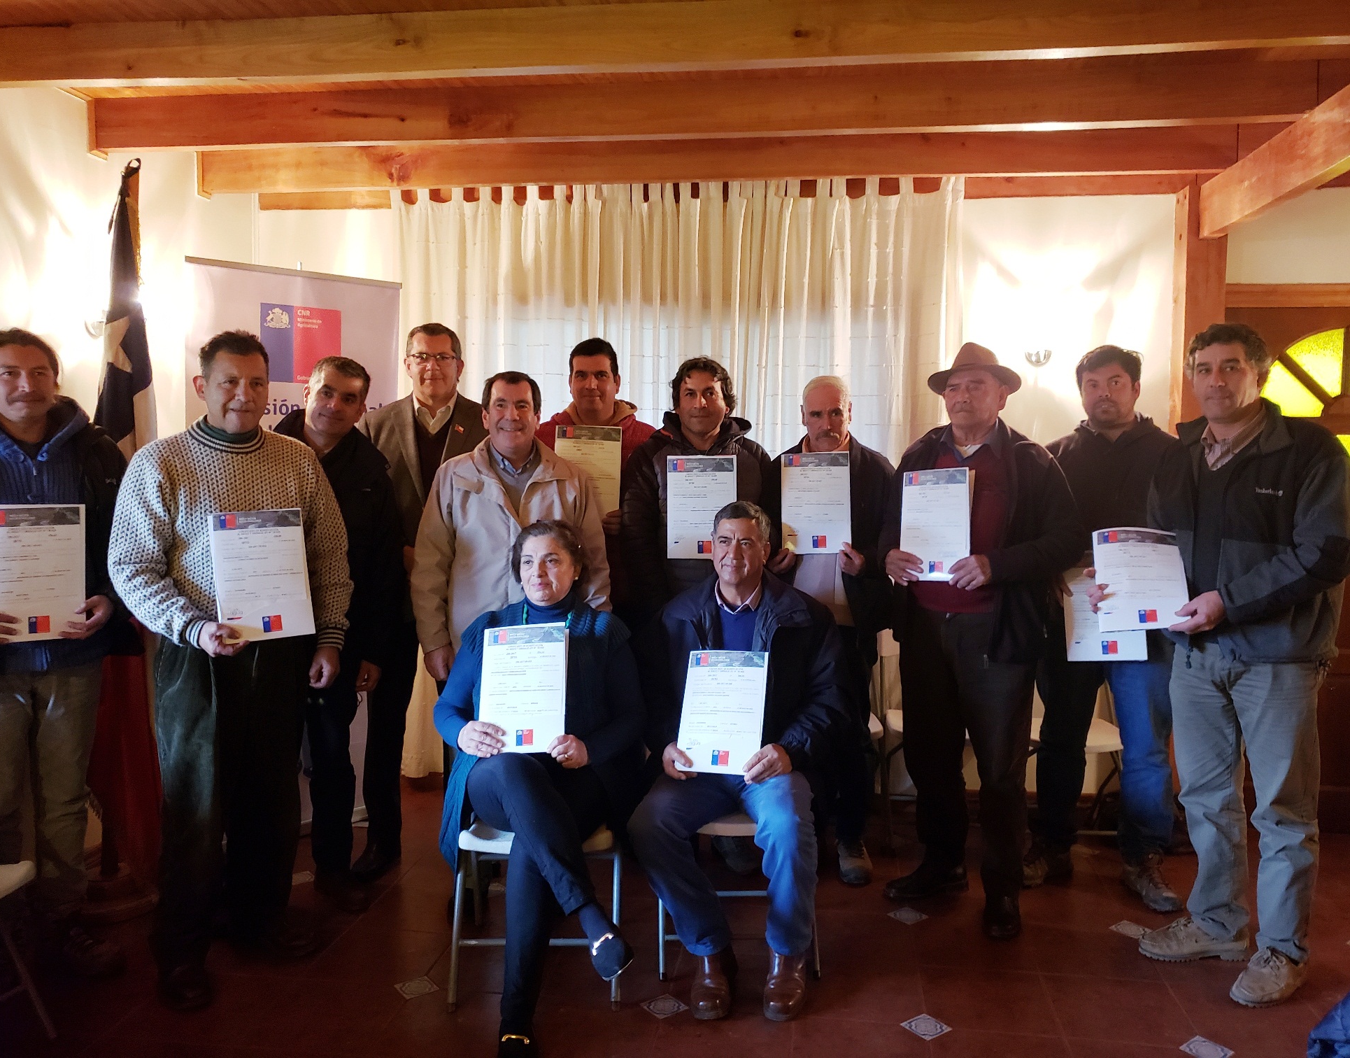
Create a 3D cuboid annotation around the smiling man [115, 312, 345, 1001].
[{"bbox_3d":[-1.155,0.346,2.815,0.602,1.726,0.502,-1,4,-24],"label":"smiling man"}]

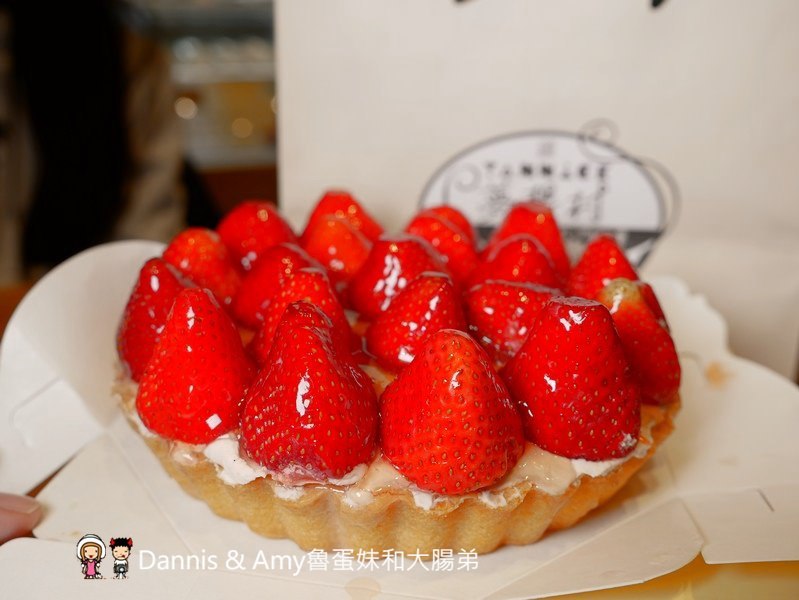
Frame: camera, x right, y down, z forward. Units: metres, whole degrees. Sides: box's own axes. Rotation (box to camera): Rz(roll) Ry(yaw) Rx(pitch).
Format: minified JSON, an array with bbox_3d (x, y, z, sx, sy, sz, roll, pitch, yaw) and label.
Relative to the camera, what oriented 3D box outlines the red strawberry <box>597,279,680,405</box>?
[{"bbox_3d":[0.062,0.010,0.223,0.031,0.034,0.031,-12,21,5],"label":"red strawberry"}]

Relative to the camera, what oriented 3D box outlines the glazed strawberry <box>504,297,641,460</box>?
[{"bbox_3d":[0.043,0.018,0.193,0.033,0.038,0.033,-2,21,1],"label":"glazed strawberry"}]

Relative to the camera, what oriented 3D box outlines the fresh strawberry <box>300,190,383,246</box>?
[{"bbox_3d":[-0.022,-0.024,0.298,0.032,0.035,0.032,4,21,-1],"label":"fresh strawberry"}]

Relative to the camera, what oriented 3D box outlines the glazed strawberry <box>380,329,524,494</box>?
[{"bbox_3d":[0.012,0.024,0.180,0.034,0.035,0.034,1,21,0],"label":"glazed strawberry"}]

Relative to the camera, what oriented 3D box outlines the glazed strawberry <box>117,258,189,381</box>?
[{"bbox_3d":[-0.064,0.005,0.222,0.033,0.034,0.033,1,21,0],"label":"glazed strawberry"}]

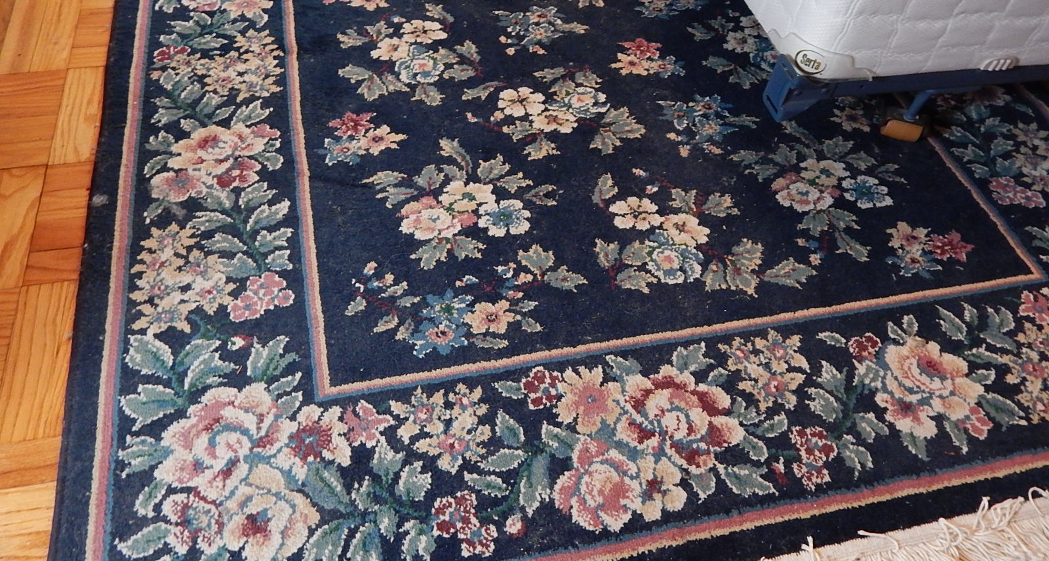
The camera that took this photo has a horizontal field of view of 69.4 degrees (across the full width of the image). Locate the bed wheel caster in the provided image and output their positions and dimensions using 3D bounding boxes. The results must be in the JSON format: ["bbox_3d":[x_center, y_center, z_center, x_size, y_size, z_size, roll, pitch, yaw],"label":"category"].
[{"bbox_3d":[0.675,-0.274,1.347,0.059,0.042,0.042,15,54,5],"label":"bed wheel caster"}]

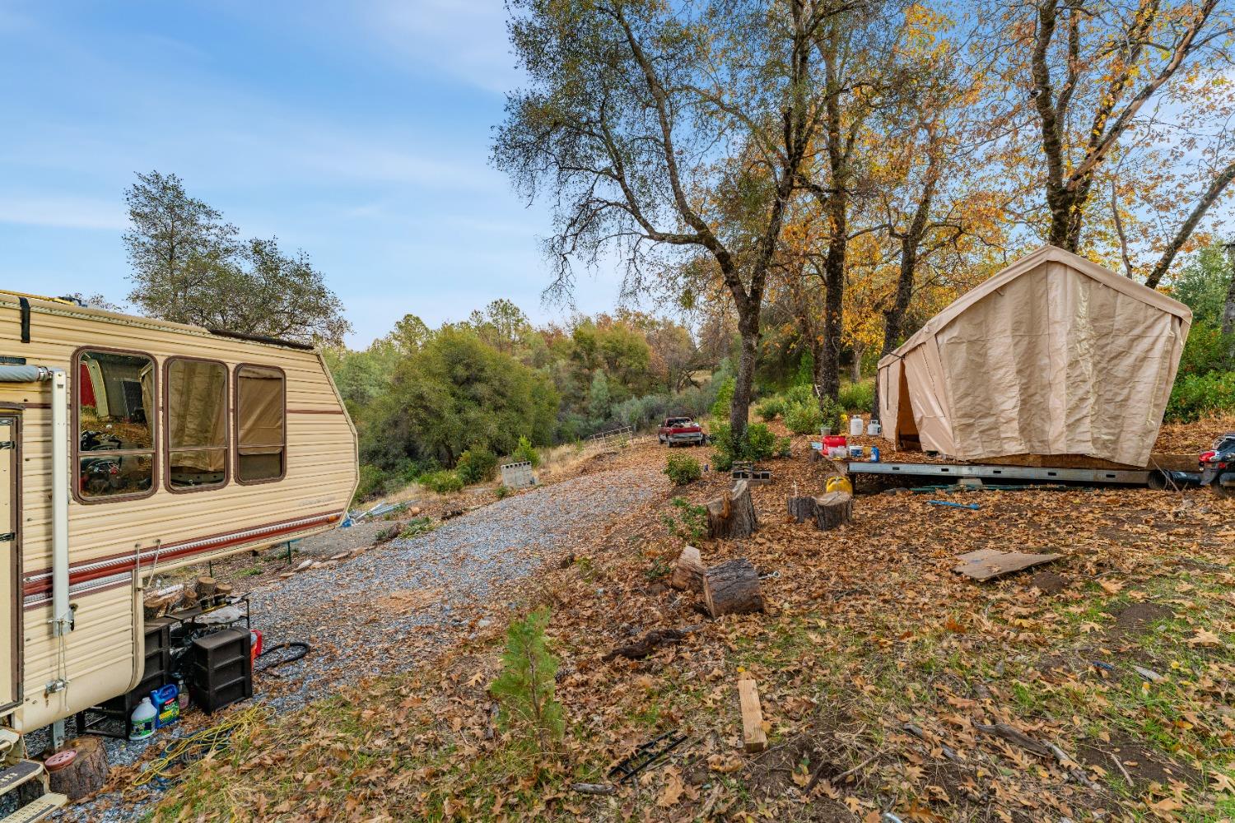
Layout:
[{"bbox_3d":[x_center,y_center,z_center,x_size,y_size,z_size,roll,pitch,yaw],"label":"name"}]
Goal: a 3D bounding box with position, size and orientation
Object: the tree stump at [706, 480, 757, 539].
[{"bbox_3d":[1.487,1.235,6.200,0.630,0.660,0.560,0,0,11],"label":"tree stump"}]

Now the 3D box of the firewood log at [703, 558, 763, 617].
[{"bbox_3d":[0.920,1.405,3.830,0.385,0.370,0.370,-12,0,-6],"label":"firewood log"}]

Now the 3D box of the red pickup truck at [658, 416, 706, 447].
[{"bbox_3d":[3.980,1.280,30.200,1.930,1.760,5.300,-2,0,-3],"label":"red pickup truck"}]

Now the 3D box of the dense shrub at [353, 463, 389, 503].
[{"bbox_3d":[-6.980,2.000,13.500,1.150,1.100,1.100,0,0,-27],"label":"dense shrub"}]

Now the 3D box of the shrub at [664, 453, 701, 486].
[{"bbox_3d":[1.627,1.459,12.000,0.930,0.780,0.900,0,0,6],"label":"shrub"}]

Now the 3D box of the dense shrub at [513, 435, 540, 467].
[{"bbox_3d":[-4.462,1.984,23.500,1.280,1.650,1.250,0,0,-11],"label":"dense shrub"}]

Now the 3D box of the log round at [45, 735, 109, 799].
[{"bbox_3d":[-3.496,2.319,3.110,0.285,0.230,0.285,0,0,-45],"label":"log round"}]

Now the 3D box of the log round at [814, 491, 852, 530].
[{"bbox_3d":[2.742,1.260,6.120,0.460,0.420,0.440,0,0,24],"label":"log round"}]

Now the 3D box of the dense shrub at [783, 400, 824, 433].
[{"bbox_3d":[6.520,0.190,16.800,1.400,1.180,1.300,0,0,21],"label":"dense shrub"}]

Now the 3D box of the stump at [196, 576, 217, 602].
[{"bbox_3d":[-5.906,2.566,6.900,0.210,0.290,0.210,0,0,-37],"label":"stump"}]

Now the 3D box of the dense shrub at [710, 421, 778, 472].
[{"bbox_3d":[3.567,0.963,13.500,1.880,1.320,1.750,0,0,11],"label":"dense shrub"}]

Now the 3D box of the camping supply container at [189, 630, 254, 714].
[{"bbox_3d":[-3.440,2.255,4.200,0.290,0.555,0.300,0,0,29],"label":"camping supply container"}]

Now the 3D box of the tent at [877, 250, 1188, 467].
[{"bbox_3d":[7.500,-0.820,9.950,3.000,3.150,6.400,0,0,22],"label":"tent"}]

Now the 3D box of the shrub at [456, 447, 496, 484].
[{"bbox_3d":[-4.650,1.790,15.800,1.360,1.240,1.300,0,0,-16],"label":"shrub"}]

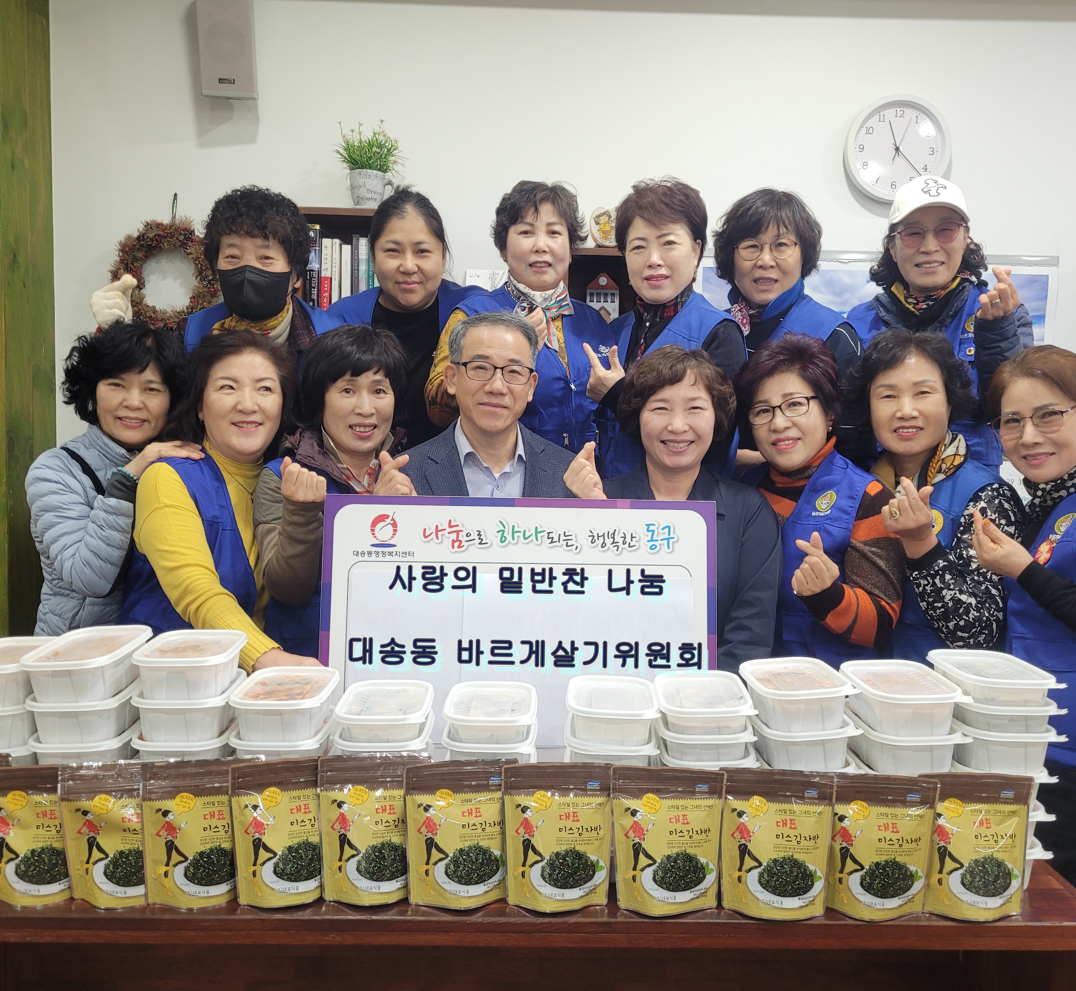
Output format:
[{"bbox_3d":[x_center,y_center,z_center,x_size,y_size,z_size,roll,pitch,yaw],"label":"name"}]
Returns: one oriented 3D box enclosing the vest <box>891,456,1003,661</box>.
[{"bbox_3d":[0.672,0.225,1.760,0.390,0.590,0.260,3,5,21],"label":"vest"}]

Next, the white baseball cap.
[{"bbox_3d":[0.852,-0.642,2.170,0.170,0.128,0.250,0,15,15],"label":"white baseball cap"}]

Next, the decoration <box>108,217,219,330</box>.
[{"bbox_3d":[-0.973,-0.573,2.580,0.285,0.290,0.060,1,4,-1],"label":"decoration"}]

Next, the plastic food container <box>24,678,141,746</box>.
[{"bbox_3d":[-0.634,0.301,1.423,0.131,0.058,0.183,1,5,-1],"label":"plastic food container"}]

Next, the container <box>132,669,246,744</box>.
[{"bbox_3d":[-0.480,0.289,1.377,0.124,0.060,0.183,1,4,-4],"label":"container"}]

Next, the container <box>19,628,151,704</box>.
[{"bbox_3d":[-0.618,0.233,1.372,0.130,0.058,0.182,0,7,4],"label":"container"}]

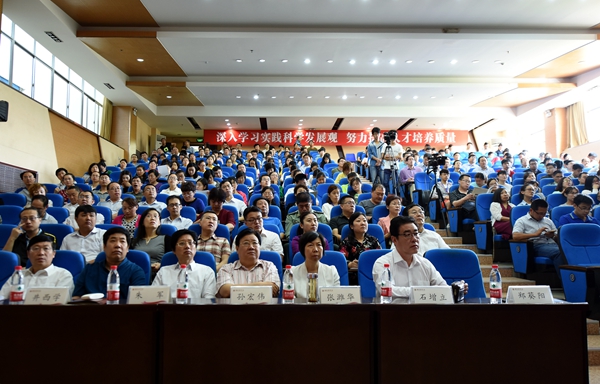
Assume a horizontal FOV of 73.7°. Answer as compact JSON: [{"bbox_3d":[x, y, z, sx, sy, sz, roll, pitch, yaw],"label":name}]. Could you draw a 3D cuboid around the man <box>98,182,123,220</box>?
[{"bbox_3d":[-2.526,0.492,5.210,0.500,1.250,0.780,0,-4,-6],"label":"man"}]

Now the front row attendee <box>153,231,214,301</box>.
[{"bbox_3d":[-0.860,0.881,2.879,0.540,1.213,0.750,0,-4,-3],"label":"front row attendee"}]

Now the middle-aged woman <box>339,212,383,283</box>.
[{"bbox_3d":[0.576,0.785,3.539,0.470,1.200,0.780,1,-4,-9],"label":"middle-aged woman"}]

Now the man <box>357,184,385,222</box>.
[{"bbox_3d":[0.991,0.474,5.431,0.520,1.164,0.750,0,-4,0],"label":"man"}]

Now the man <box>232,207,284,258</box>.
[{"bbox_3d":[-0.389,0.749,3.541,0.520,1.240,0.780,0,-4,-6],"label":"man"}]

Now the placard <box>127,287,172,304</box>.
[{"bbox_3d":[-0.787,0.545,2.091,0.225,0.105,0.080,0,-4,0],"label":"placard"}]

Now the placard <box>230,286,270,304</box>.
[{"bbox_3d":[-0.284,0.597,2.296,0.235,0.108,0.085,0,-4,0],"label":"placard"}]

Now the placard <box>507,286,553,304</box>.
[{"bbox_3d":[1.202,0.545,2.091,0.225,0.105,0.080,0,-4,0],"label":"placard"}]

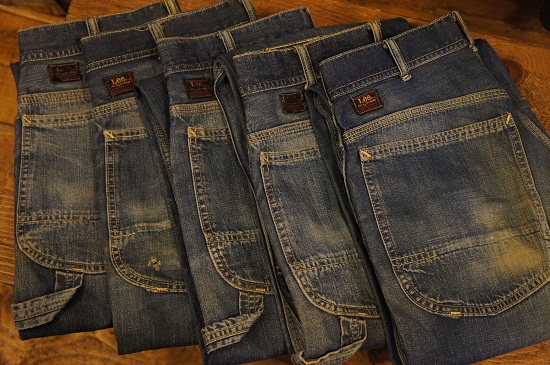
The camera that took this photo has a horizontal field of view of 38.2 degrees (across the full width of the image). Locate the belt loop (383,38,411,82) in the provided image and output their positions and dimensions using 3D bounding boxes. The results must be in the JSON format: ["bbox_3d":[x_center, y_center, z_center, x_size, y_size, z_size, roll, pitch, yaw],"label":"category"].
[{"bbox_3d":[0.139,-0.140,0.899,0.013,0.008,0.057,-14,62,-8],"label":"belt loop"}]

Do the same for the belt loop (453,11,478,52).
[{"bbox_3d":[0.221,-0.177,0.920,0.012,0.009,0.057,10,51,-41],"label":"belt loop"}]

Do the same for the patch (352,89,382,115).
[{"bbox_3d":[0.102,-0.087,0.874,0.029,0.004,0.024,-14,62,-8],"label":"patch"}]

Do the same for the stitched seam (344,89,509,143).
[{"bbox_3d":[0.164,-0.074,0.868,0.190,0.010,0.020,-16,62,-8],"label":"stitched seam"}]

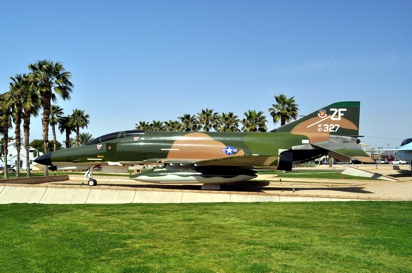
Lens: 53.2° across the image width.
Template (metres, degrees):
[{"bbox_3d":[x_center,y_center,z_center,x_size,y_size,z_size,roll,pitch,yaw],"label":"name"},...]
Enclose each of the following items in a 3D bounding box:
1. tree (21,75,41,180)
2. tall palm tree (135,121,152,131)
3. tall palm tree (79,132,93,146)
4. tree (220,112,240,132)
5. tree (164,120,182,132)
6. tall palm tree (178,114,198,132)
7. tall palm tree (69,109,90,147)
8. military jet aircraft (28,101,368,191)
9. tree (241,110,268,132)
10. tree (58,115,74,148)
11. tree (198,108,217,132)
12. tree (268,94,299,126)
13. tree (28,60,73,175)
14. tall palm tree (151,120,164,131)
[{"bbox_3d":[-17.000,-1.100,39.500,2.900,10.010,2.900,0,-3,0],"label":"tree"},{"bbox_3d":[-14.140,1.760,93.000,3.700,10.770,3.700,0,-3,0],"label":"tall palm tree"},{"bbox_3d":[-21.230,2.430,71.975,4.200,6.270,4.200,0,-3,0],"label":"tall palm tree"},{"bbox_3d":[3.403,0.697,58.573,3.200,8.270,3.200,0,-3,0],"label":"tree"},{"bbox_3d":[-5.744,1.369,71.342,3.250,8.320,3.250,0,-3,0],"label":"tree"},{"bbox_3d":[-2.784,0.860,67.101,3.400,8.870,3.400,0,-3,0],"label":"tall palm tree"},{"bbox_3d":[-23.470,0.510,76.000,3.600,11.180,3.600,0,-3,0],"label":"tall palm tree"},{"bbox_3d":[-1.030,0.480,23.600,19.100,4.950,11.600,0,-4,7],"label":"military jet aircraft"},{"bbox_3d":[6.458,0.572,54.312,3.400,8.050,3.400,0,-3,0],"label":"tree"},{"bbox_3d":[-20.150,0.899,60.041,3.200,8.020,3.200,0,-3,0],"label":"tree"},{"bbox_3d":[0.280,0.490,77.000,3.700,11.350,3.700,0,-3,0],"label":"tree"},{"bbox_3d":[10.370,-0.400,55.000,3.800,10.430,3.800,0,-3,0],"label":"tree"},{"bbox_3d":[-15.270,-1.750,40.000,4.100,11.280,4.100,0,-3,0],"label":"tree"},{"bbox_3d":[-8.890,1.430,75.607,3.000,8.670,3.000,0,-3,0],"label":"tall palm tree"}]

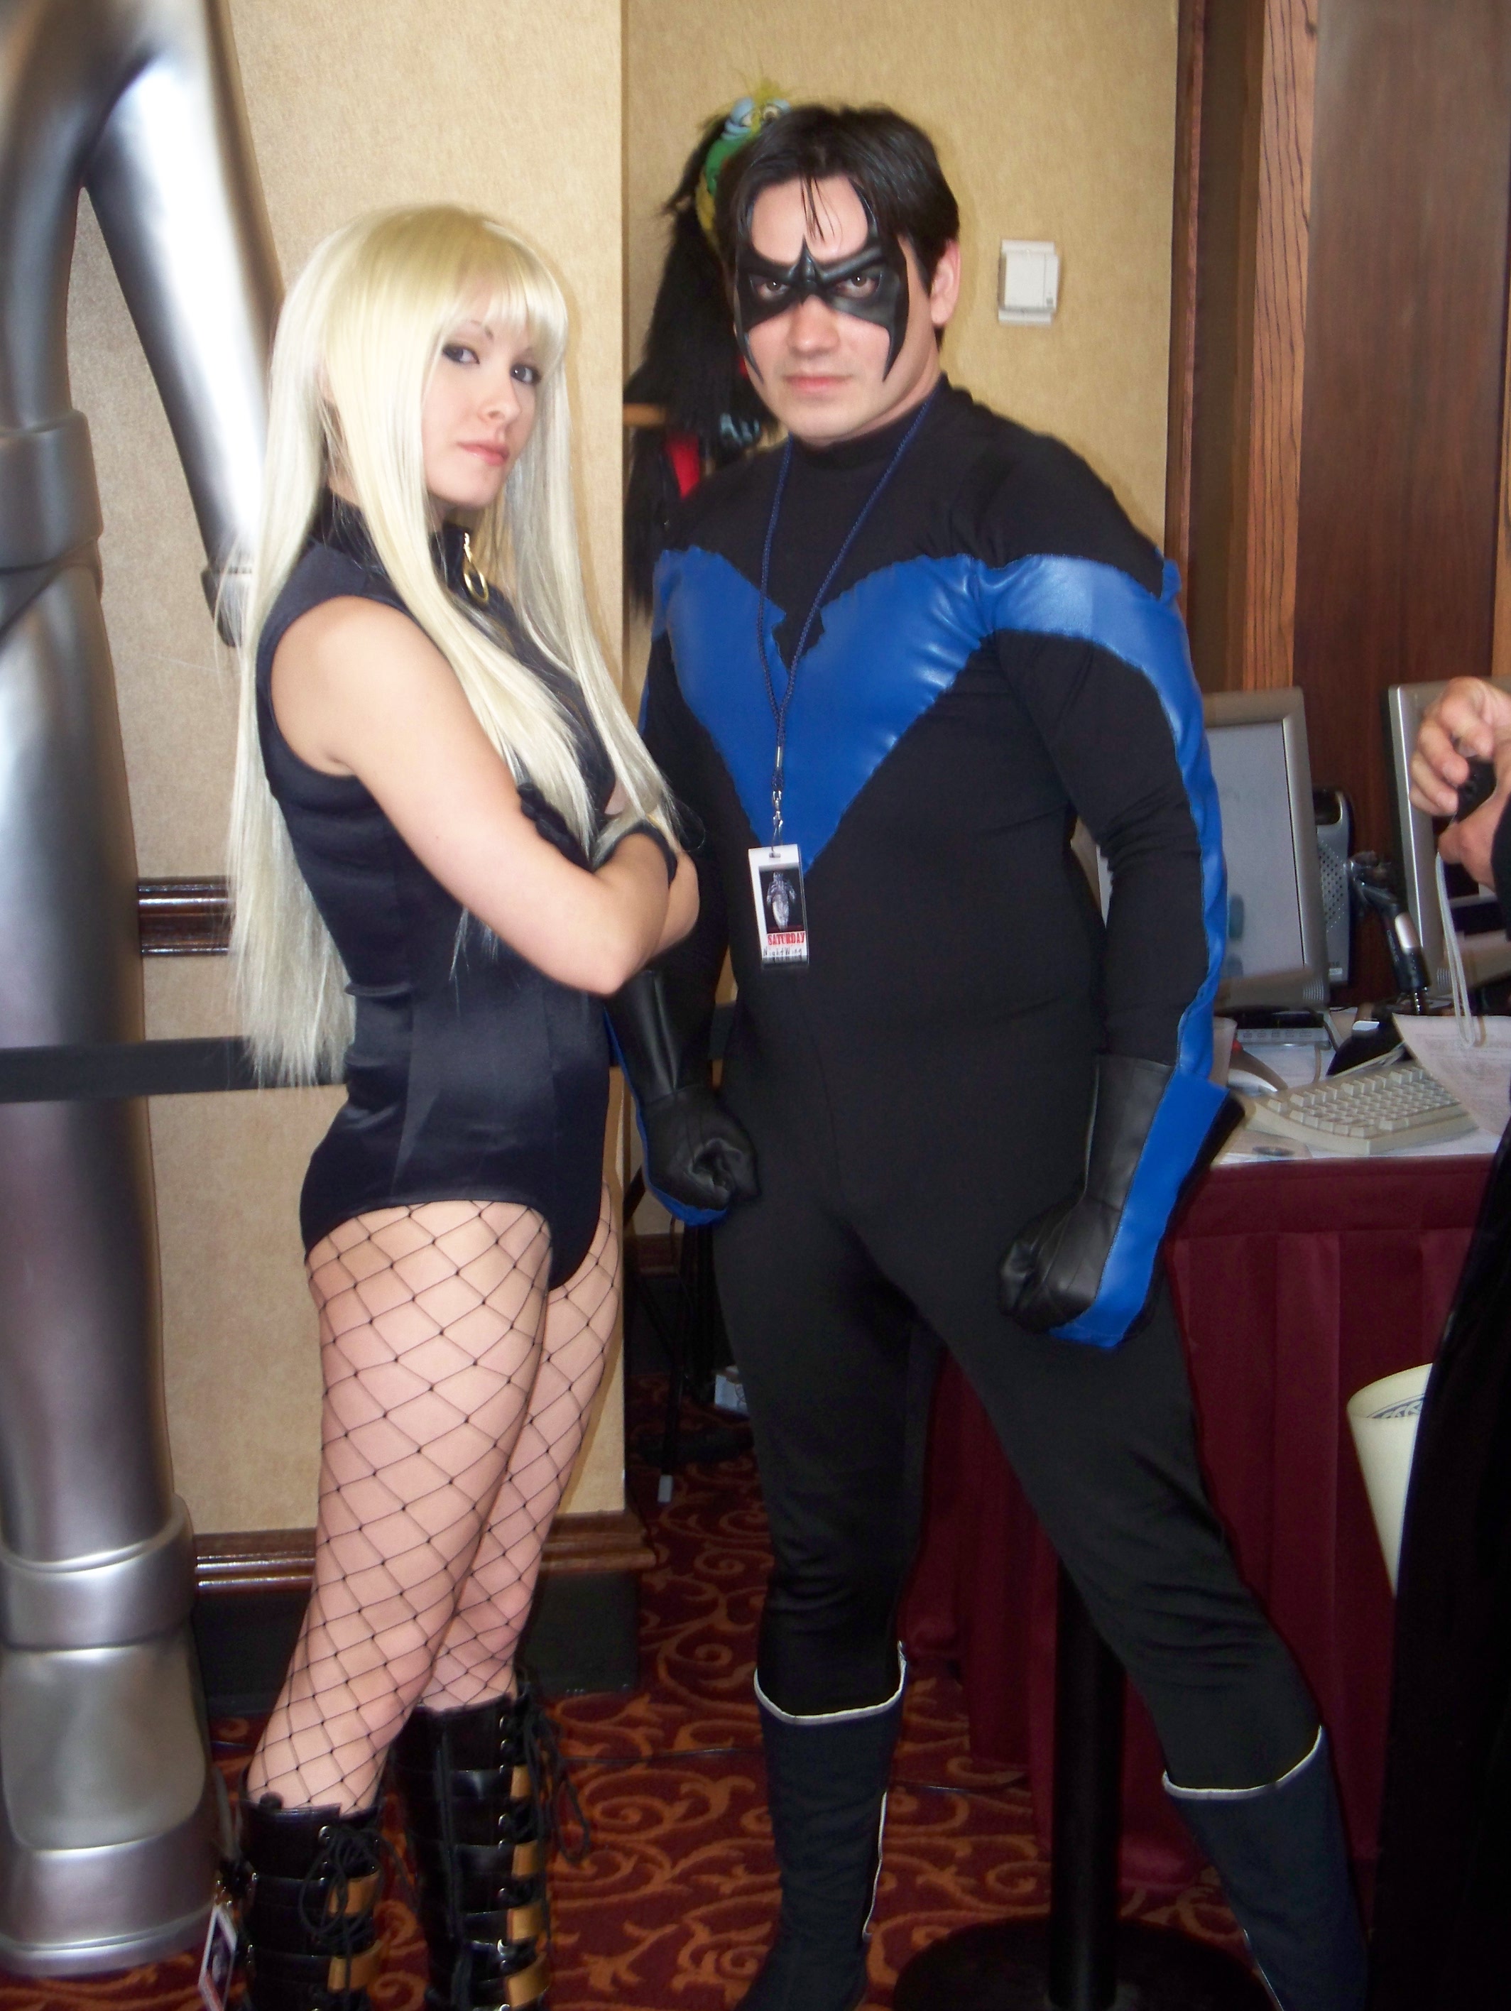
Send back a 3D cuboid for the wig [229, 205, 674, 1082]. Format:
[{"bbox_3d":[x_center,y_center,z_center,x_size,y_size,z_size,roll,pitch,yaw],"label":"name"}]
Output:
[{"bbox_3d":[-0.241,-0.272,2.781,0.290,0.685,0.330,-11,16,-44],"label":"wig"}]

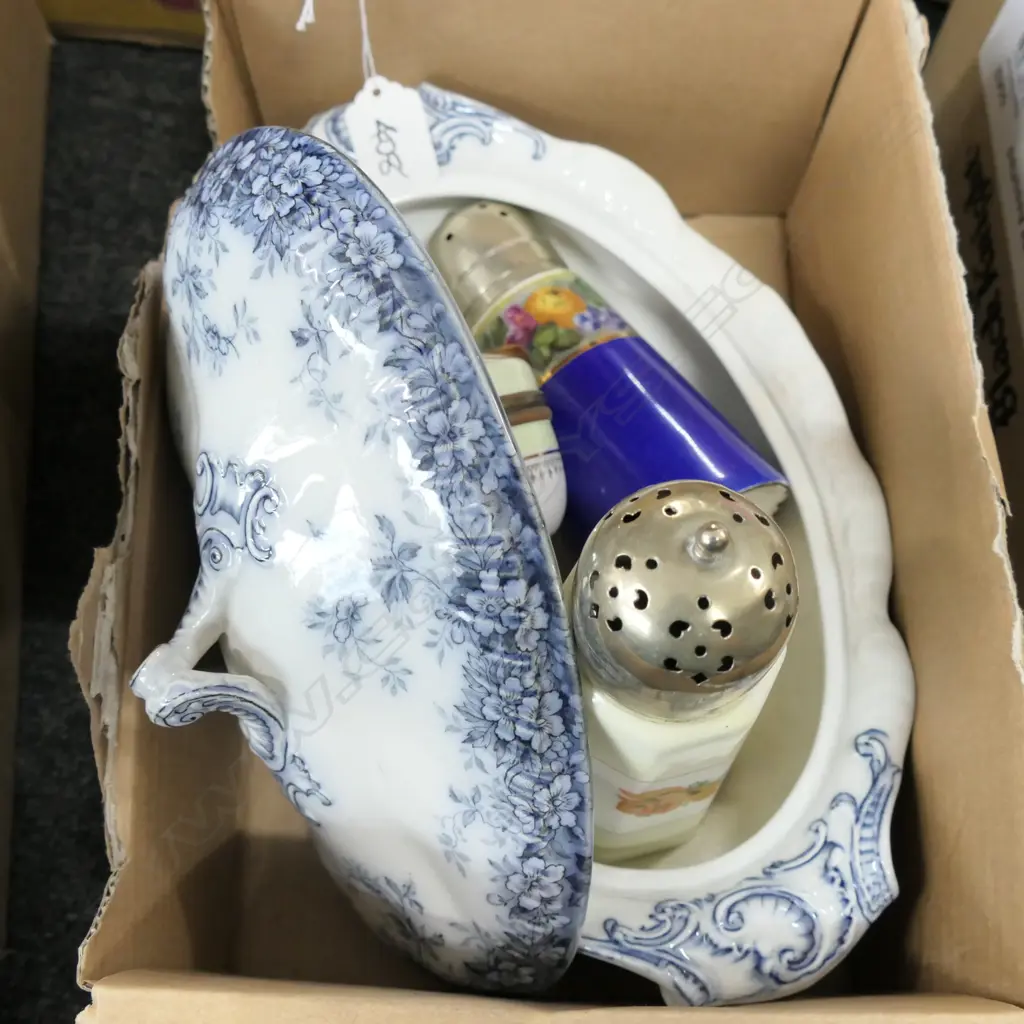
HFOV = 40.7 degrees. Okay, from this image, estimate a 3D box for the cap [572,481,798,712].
[{"bbox_3d":[0.045,0.015,0.337,0.058,0.052,0.058,2,64,-4],"label":"cap"}]

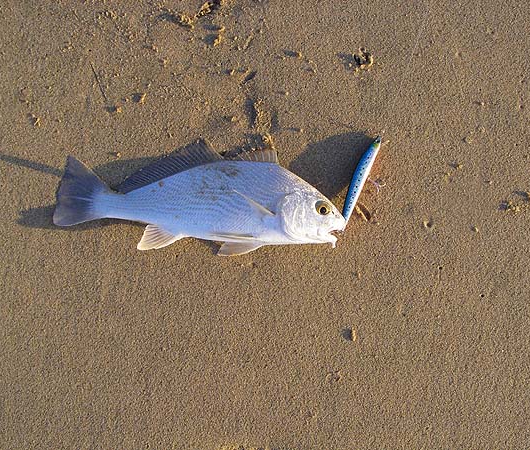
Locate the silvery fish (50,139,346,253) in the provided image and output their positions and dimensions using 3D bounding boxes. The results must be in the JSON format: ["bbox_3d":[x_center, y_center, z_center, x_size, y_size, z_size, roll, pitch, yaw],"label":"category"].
[{"bbox_3d":[-0.066,-0.029,0.700,0.304,0.043,0.127,7,79,1],"label":"silvery fish"}]

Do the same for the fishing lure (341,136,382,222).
[{"bbox_3d":[0.108,-0.046,0.713,0.022,0.016,0.111,29,73,-20],"label":"fishing lure"}]

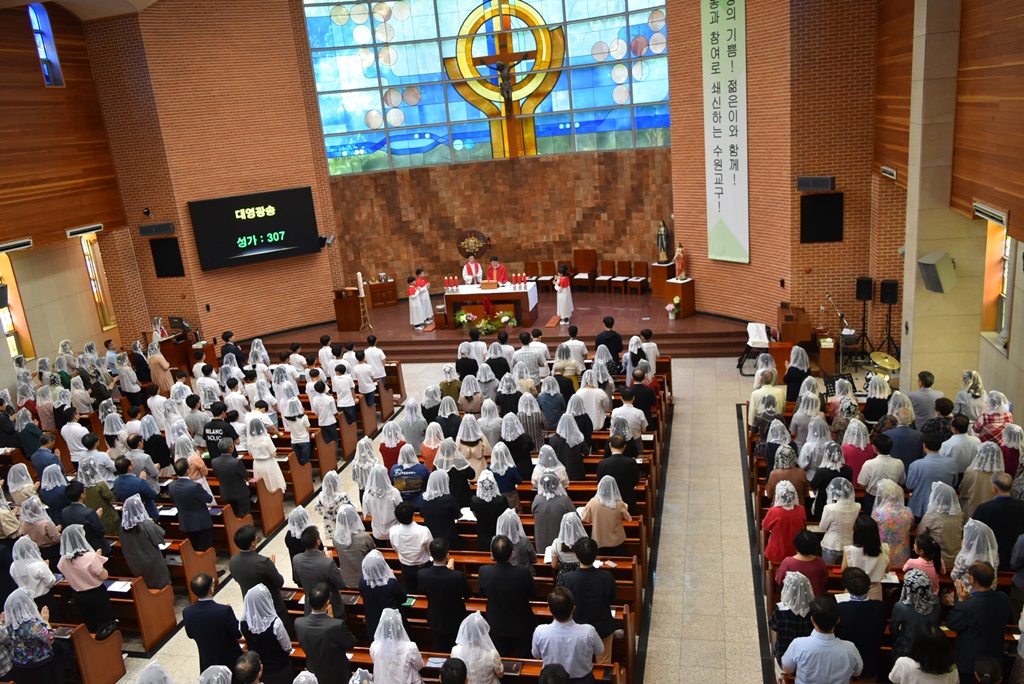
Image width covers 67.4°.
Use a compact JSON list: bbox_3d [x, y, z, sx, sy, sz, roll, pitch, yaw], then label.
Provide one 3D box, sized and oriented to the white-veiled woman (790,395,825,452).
[{"bbox_3d":[4.170,1.465,10.818,0.460,1.595,0.380,-5,15,3],"label":"white-veiled woman"}]

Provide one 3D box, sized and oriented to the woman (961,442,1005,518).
[{"bbox_3d":[5.046,1.801,8.232,0.490,1.595,0.380,-2,16,15],"label":"woman"}]

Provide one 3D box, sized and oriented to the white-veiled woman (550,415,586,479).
[{"bbox_3d":[0.784,1.695,10.474,0.450,1.570,0.360,-2,17,15],"label":"white-veiled woman"}]

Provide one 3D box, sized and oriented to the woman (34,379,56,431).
[{"bbox_3d":[-8.532,1.552,14.392,0.440,1.559,0.370,-2,16,15],"label":"woman"}]

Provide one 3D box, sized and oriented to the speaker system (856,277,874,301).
[{"bbox_3d":[7.074,-1.060,15.408,0.280,0.420,0.260,2,18,25],"label":"speaker system"}]

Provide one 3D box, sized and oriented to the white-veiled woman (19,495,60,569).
[{"bbox_3d":[-5.945,2.680,9.912,0.470,1.544,0.420,0,16,19],"label":"white-veiled woman"}]

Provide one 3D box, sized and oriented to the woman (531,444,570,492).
[{"bbox_3d":[0.555,2.031,9.944,0.460,1.539,0.400,-2,16,15],"label":"woman"}]

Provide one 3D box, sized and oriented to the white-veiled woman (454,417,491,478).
[{"bbox_3d":[-0.530,1.824,11.163,0.460,1.613,0.380,-3,15,10],"label":"white-veiled woman"}]

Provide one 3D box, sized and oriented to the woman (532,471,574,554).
[{"bbox_3d":[0.539,2.235,9.072,0.490,1.603,0.420,-2,16,15],"label":"woman"}]

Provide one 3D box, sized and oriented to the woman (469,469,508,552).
[{"bbox_3d":[-0.194,2.262,9.266,0.460,1.588,0.400,-2,16,15],"label":"woman"}]

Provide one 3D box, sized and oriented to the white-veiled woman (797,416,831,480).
[{"bbox_3d":[3.958,1.720,9.972,0.460,1.580,0.380,-6,15,-3],"label":"white-veiled woman"}]

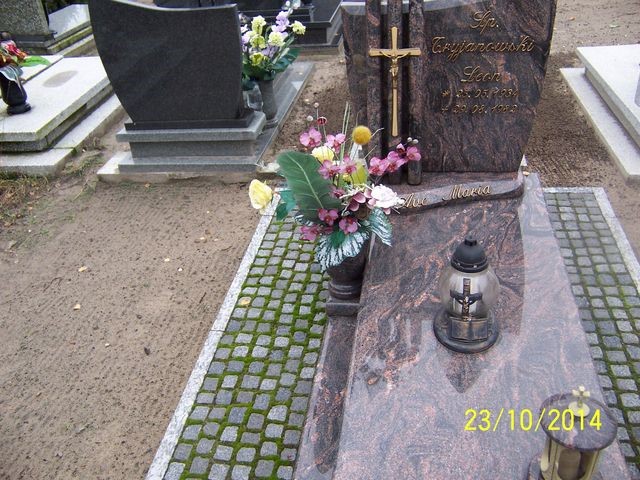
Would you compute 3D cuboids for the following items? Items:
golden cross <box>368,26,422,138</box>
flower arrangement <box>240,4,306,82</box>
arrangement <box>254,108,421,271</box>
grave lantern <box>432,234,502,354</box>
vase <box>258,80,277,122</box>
[{"bbox_3d":[0.266,-0.551,2.154,0.179,0.395,0.035,1,32,10],"label":"golden cross"},{"bbox_3d":[-0.324,-1.167,3.640,0.470,0.440,0.400,3,33,14],"label":"flower arrangement"},{"bbox_3d":[0.056,-0.164,1.882,0.500,0.500,0.400,3,33,14],"label":"arrangement"},{"bbox_3d":[0.414,0.130,1.689,0.190,0.325,0.190,3,33,14],"label":"grave lantern"},{"bbox_3d":[-0.328,-0.867,3.834,0.095,0.270,0.095,1,32,10],"label":"vase"}]

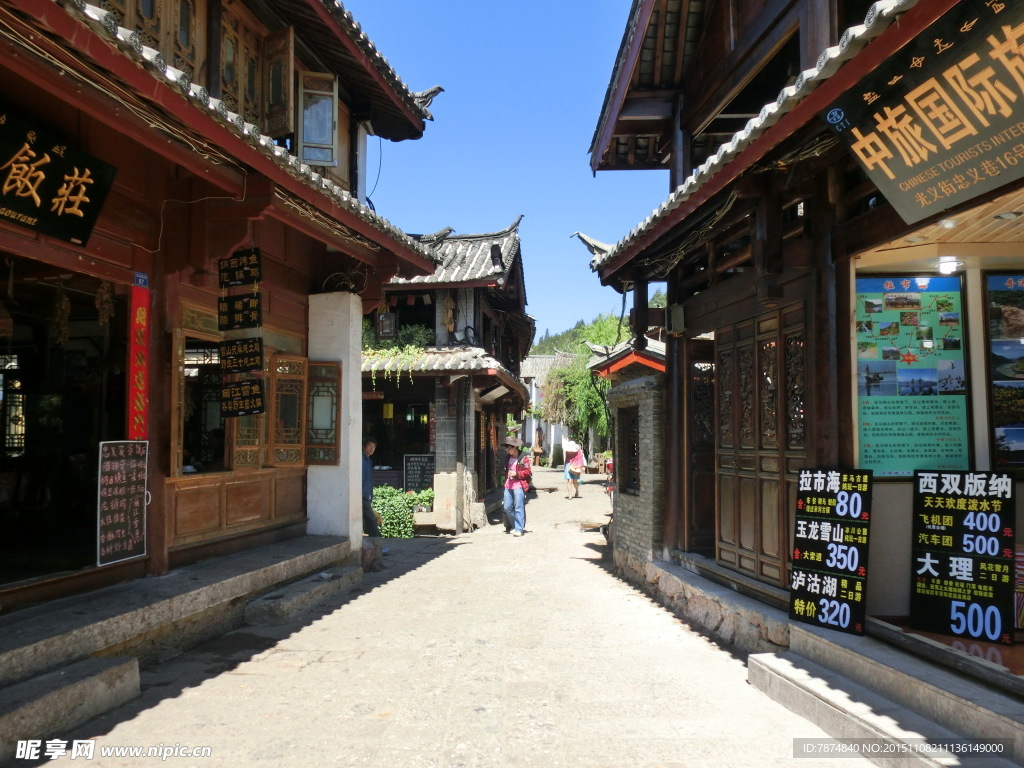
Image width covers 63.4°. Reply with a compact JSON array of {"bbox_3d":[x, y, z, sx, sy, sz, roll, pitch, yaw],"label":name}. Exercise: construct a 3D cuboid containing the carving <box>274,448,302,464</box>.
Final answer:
[{"bbox_3d":[-2.428,0.788,9.000,0.300,0.165,0.030,2,-4,-33],"label":"carving"}]

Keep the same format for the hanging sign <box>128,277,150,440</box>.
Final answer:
[{"bbox_3d":[-3.076,-0.157,6.848,0.020,1.377,0.254,-1,-3,10],"label":"hanging sign"}]

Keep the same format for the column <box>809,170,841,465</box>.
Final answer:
[{"bbox_3d":[2.340,0.102,6.183,0.190,3.200,0.190,1,-3,-9],"label":"column"}]

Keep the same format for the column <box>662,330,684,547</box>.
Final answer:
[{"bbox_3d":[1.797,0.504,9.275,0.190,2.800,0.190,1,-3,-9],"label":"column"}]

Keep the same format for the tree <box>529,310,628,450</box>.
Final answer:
[{"bbox_3d":[3.575,0.127,42.000,5.600,7.600,5.400,0,-3,0],"label":"tree"}]

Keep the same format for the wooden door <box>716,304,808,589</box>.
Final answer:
[{"bbox_3d":[2.057,0.534,6.914,0.080,2.150,1.600,1,-3,-9],"label":"wooden door"}]

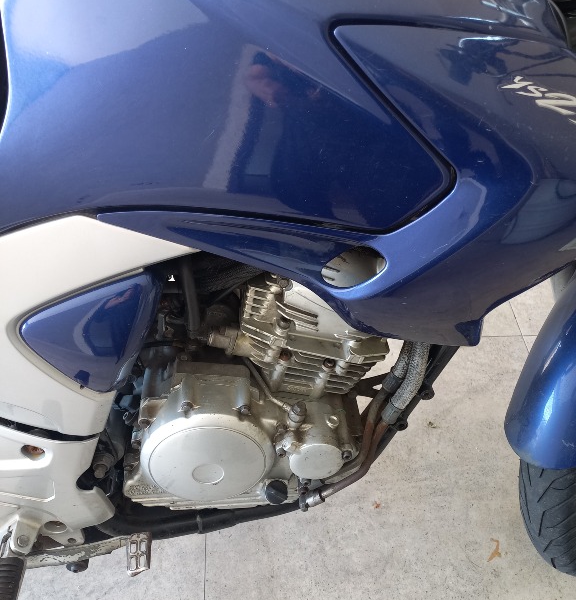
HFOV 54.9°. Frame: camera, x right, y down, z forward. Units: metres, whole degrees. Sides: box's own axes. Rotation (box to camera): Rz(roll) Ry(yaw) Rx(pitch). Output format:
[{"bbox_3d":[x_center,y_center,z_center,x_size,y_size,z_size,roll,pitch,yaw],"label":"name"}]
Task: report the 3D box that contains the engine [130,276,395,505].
[{"bbox_3d":[-0.058,0.079,0.801,0.385,0.390,0.300,-1,34,-5],"label":"engine"}]

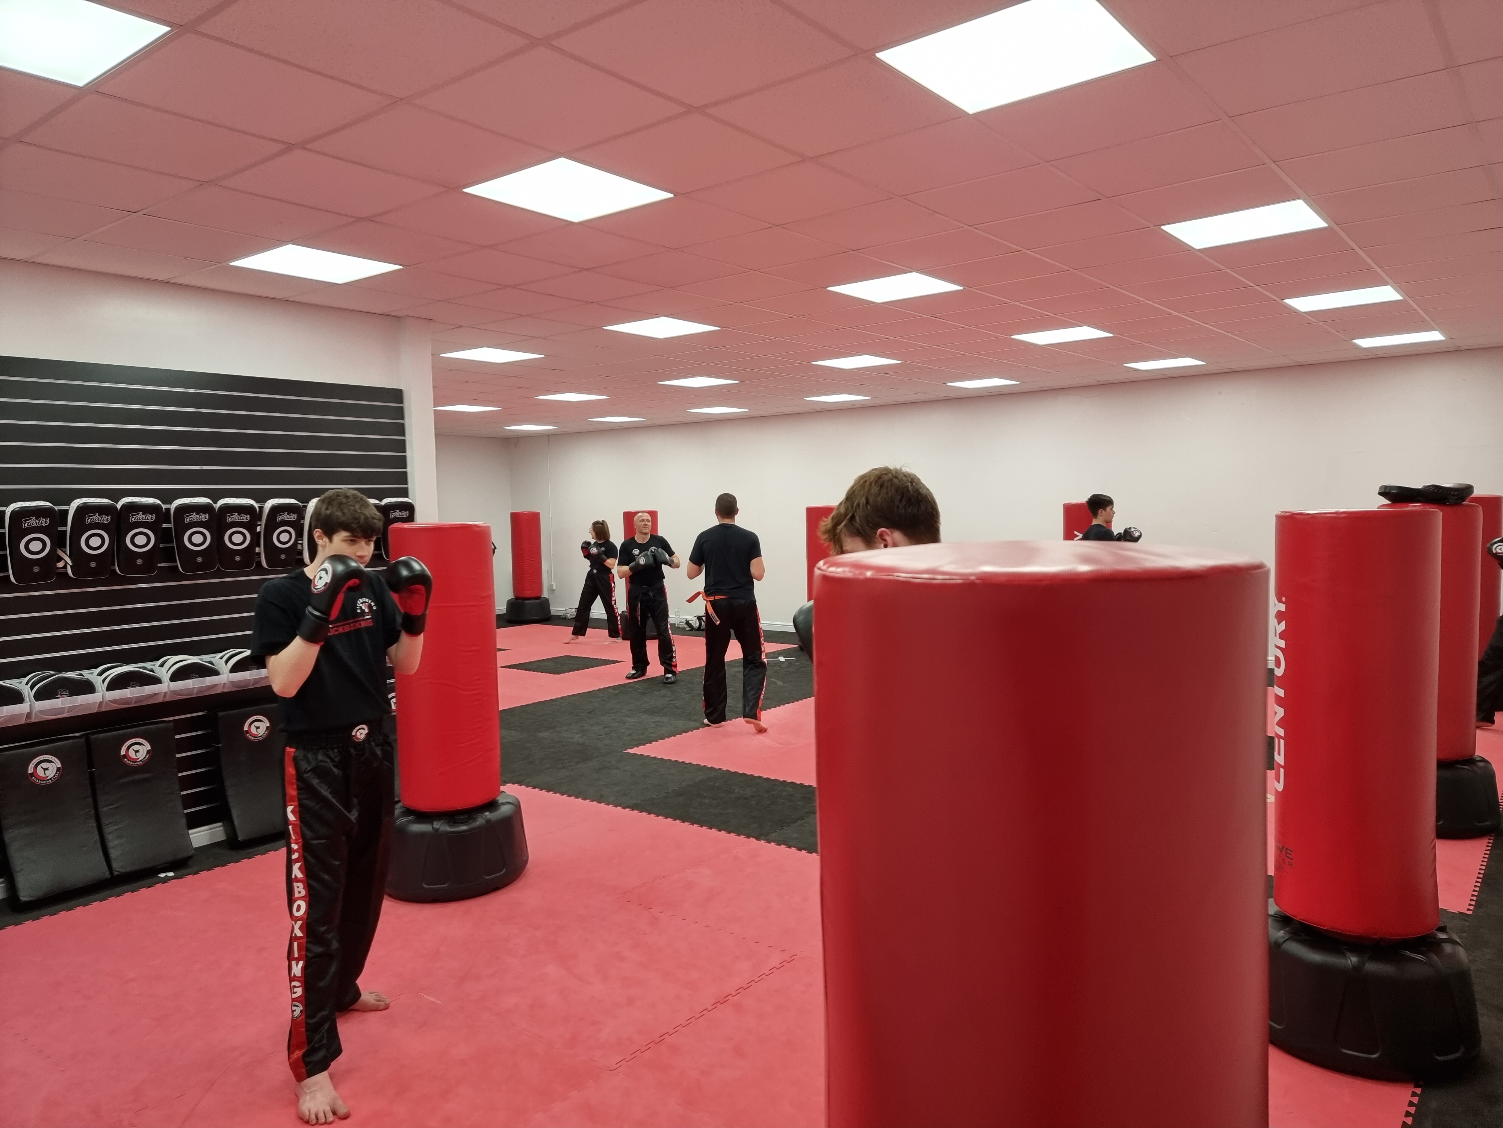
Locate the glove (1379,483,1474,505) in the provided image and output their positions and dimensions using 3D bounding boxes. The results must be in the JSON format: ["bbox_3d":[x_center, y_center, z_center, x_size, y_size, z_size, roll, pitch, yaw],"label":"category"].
[{"bbox_3d":[3.479,-0.357,5.378,0.410,0.100,0.250,1,4,33],"label":"glove"}]

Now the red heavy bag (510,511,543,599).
[{"bbox_3d":[-3.564,-0.137,16.538,0.460,1.316,0.460,-1,3,0],"label":"red heavy bag"}]

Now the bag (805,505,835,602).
[{"bbox_3d":[0.905,-0.011,12.542,0.460,1.316,0.460,-1,3,0],"label":"bag"}]

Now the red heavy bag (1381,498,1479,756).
[{"bbox_3d":[3.584,0.328,5.533,0.460,1.316,0.460,-1,3,0],"label":"red heavy bag"}]

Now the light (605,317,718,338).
[{"bbox_3d":[-0.589,-1.577,6.938,0.595,0.030,0.595,1,4,38],"label":"light"}]

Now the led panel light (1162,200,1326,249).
[{"bbox_3d":[2.216,-1.524,4.674,0.595,0.035,0.595,1,4,39],"label":"led panel light"}]

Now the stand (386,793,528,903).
[{"bbox_3d":[-1.444,1.322,5.055,0.700,0.400,0.700,-1,3,0],"label":"stand"}]

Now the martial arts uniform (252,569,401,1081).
[{"bbox_3d":[-1.400,0.797,3.449,0.470,1.550,0.590,1,4,30],"label":"martial arts uniform"}]

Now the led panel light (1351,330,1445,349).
[{"bbox_3d":[5.236,-1.816,8.418,0.595,0.035,0.595,1,4,39],"label":"led panel light"}]

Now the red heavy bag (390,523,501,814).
[{"bbox_3d":[-1.435,0.461,4.904,0.457,1.295,0.457,-2,3,-16],"label":"red heavy bag"}]

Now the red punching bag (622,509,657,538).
[{"bbox_3d":[-1.445,-0.036,13.850,0.455,1.290,0.455,-1,3,0],"label":"red punching bag"}]

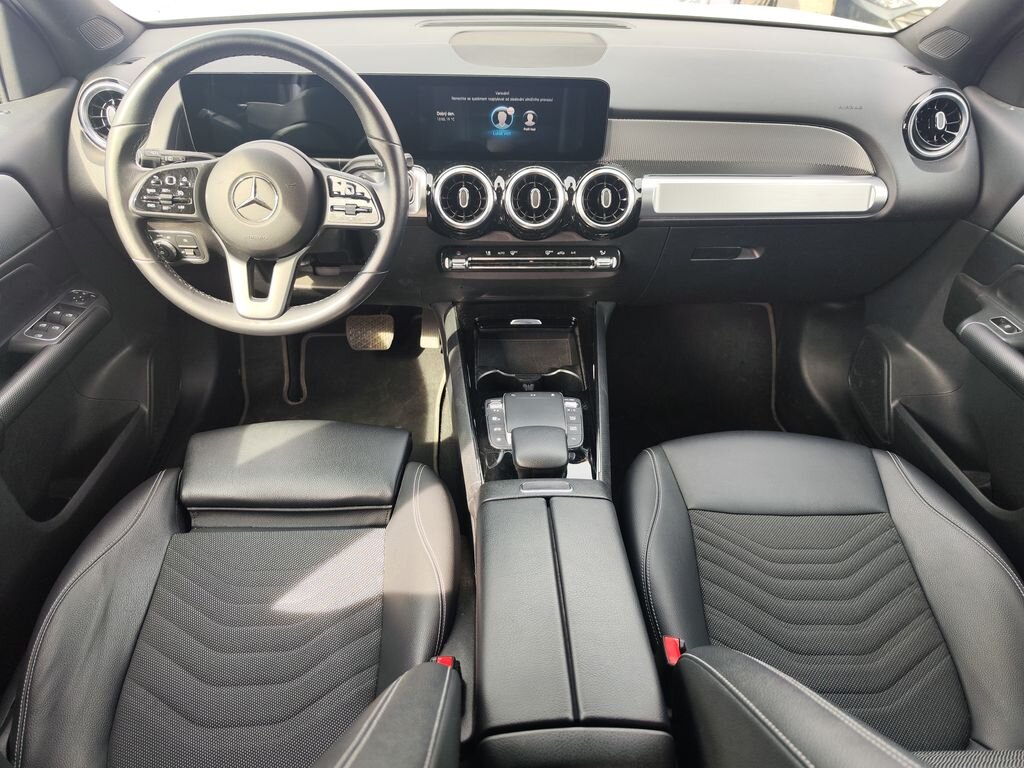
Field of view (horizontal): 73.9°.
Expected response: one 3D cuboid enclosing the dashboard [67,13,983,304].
[{"bbox_3d":[0.030,-0.408,1.255,1.400,0.410,0.480,-1,36,-3],"label":"dashboard"}]

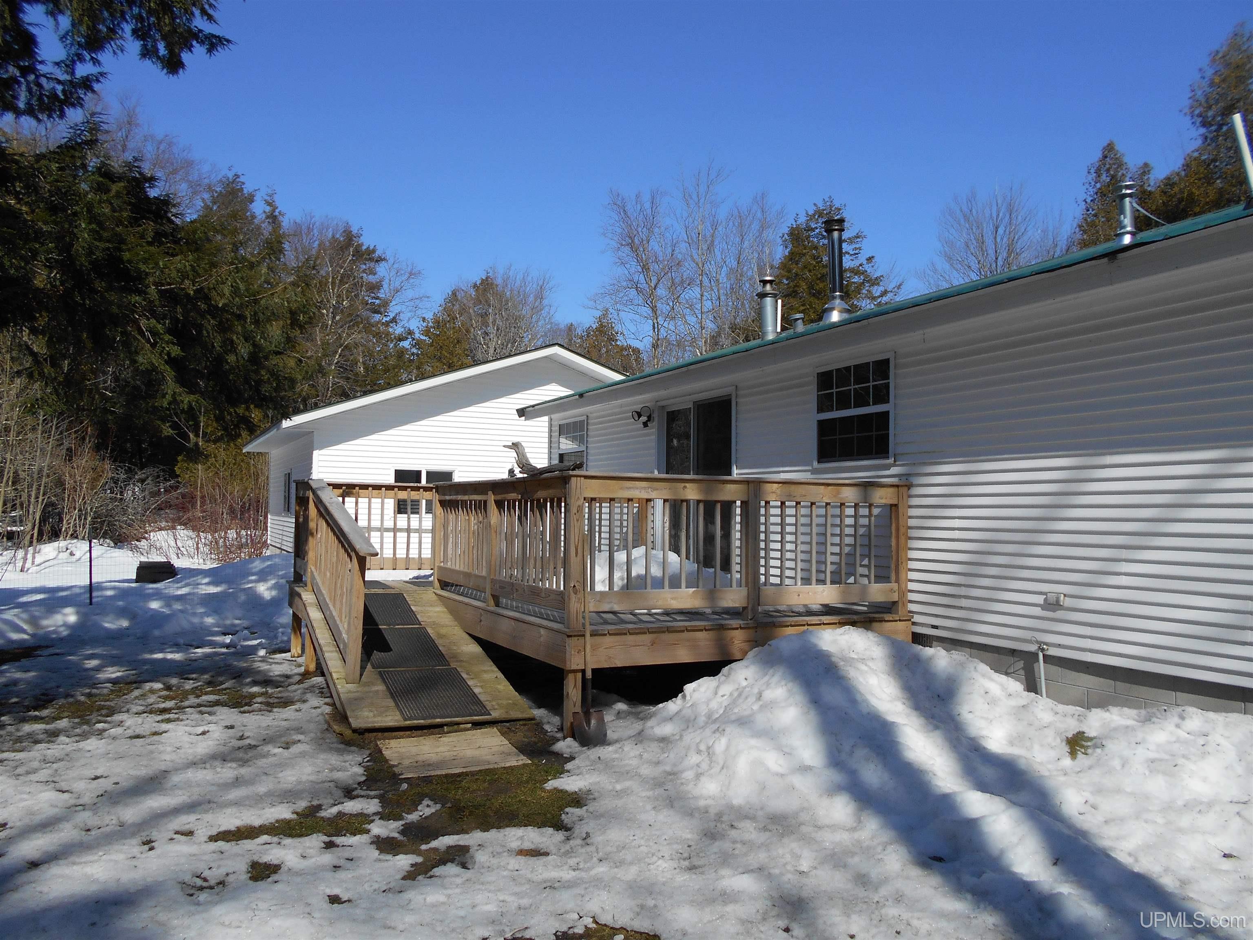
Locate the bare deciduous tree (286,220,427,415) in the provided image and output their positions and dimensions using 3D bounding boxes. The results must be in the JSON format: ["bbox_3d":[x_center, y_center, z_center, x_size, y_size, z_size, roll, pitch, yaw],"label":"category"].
[{"bbox_3d":[-9.253,-2.949,31.726,5.000,11.457,5.000,2,-3,-27],"label":"bare deciduous tree"}]

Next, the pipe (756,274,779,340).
[{"bbox_3d":[1.900,-2.163,12.600,0.308,0.860,0.308,1,-3,0],"label":"pipe"}]

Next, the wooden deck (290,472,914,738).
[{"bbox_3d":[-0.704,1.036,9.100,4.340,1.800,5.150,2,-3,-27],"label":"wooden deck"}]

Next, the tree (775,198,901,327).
[{"bbox_3d":[6.115,-2.578,27.243,4.300,10.732,4.300,2,-3,-27],"label":"tree"}]

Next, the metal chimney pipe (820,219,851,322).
[{"bbox_3d":[2.776,-2.654,12.500,0.363,1.421,0.363,1,-3,0],"label":"metal chimney pipe"}]

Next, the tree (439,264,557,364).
[{"bbox_3d":[-5.003,-2.409,35.740,4.800,10.885,4.800,2,-3,-27],"label":"tree"}]

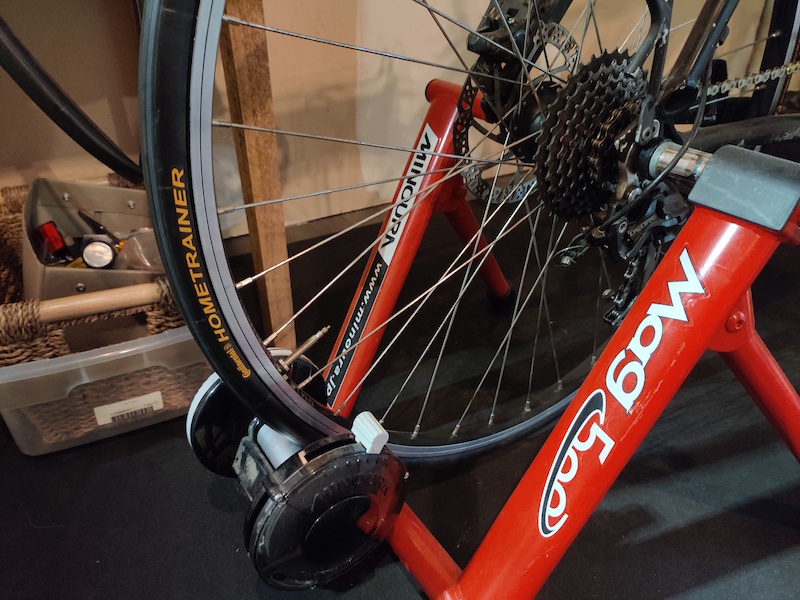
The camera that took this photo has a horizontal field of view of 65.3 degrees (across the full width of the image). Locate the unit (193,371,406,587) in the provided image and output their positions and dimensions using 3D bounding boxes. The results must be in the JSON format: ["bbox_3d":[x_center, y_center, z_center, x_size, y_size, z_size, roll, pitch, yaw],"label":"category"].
[{"bbox_3d":[-0.084,0.127,0.502,0.128,0.130,0.156,-19,35,-29],"label":"unit"}]

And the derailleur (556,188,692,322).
[{"bbox_3d":[0.187,-0.031,0.524,0.110,0.140,0.068,-19,35,-29],"label":"derailleur"}]

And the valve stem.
[{"bbox_3d":[-0.069,0.035,0.459,0.047,0.009,0.009,-42,43,-12],"label":"valve stem"}]

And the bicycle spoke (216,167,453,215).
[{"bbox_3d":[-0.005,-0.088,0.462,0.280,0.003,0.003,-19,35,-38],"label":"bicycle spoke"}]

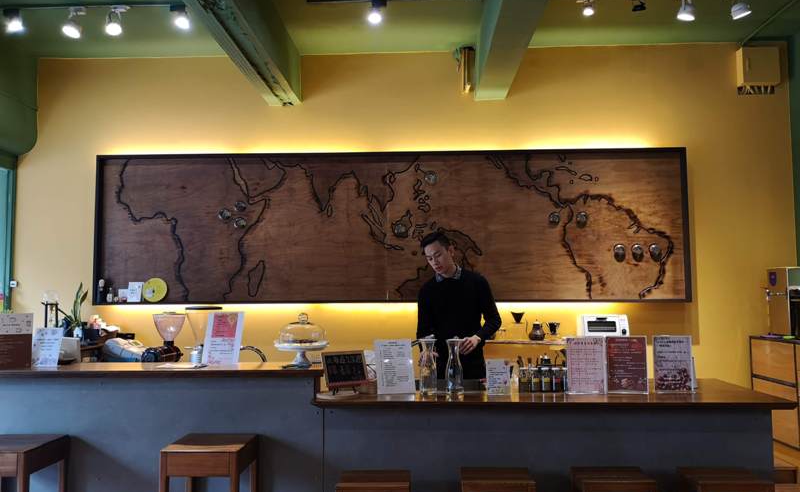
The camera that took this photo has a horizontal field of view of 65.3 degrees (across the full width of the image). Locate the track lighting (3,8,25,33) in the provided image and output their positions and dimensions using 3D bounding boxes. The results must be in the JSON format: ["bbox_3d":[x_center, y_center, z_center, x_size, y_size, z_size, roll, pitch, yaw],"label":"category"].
[{"bbox_3d":[-2.733,-1.587,4.412,0.130,0.150,0.130,1,-4,-18],"label":"track lighting"}]

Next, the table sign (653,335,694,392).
[{"bbox_3d":[1.450,0.626,3.320,0.215,0.305,0.060,-1,-4,7],"label":"table sign"}]

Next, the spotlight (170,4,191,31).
[{"bbox_3d":[-1.518,-1.587,4.326,0.120,0.140,0.115,-3,-4,29],"label":"spotlight"}]

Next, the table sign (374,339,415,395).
[{"bbox_3d":[-0.027,0.648,3.388,0.210,0.295,0.040,0,-12,-6],"label":"table sign"}]

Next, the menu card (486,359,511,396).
[{"bbox_3d":[0.522,0.693,3.319,0.125,0.185,0.045,-1,-4,2],"label":"menu card"}]

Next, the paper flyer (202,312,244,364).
[{"bbox_3d":[-0.968,0.502,3.432,0.210,0.285,0.100,-1,-4,2],"label":"paper flyer"}]

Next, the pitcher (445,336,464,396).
[{"bbox_3d":[0.298,0.646,3.393,0.090,0.290,0.090,-1,-4,2],"label":"pitcher"}]

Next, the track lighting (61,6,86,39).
[{"bbox_3d":[-2.300,-1.575,4.396,0.150,0.175,0.150,-3,-5,37],"label":"track lighting"}]

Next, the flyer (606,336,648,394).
[{"bbox_3d":[1.206,0.631,3.330,0.215,0.300,0.080,-1,-4,2],"label":"flyer"}]

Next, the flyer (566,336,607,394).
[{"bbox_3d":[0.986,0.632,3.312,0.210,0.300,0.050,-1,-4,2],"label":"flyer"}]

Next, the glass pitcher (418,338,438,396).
[{"bbox_3d":[0.152,0.643,3.354,0.098,0.295,0.098,-1,-4,2],"label":"glass pitcher"}]

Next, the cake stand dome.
[{"bbox_3d":[-0.517,0.493,3.279,0.280,0.275,0.280,-1,-4,2],"label":"cake stand dome"}]

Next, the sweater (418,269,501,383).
[{"bbox_3d":[0.370,0.496,3.945,0.500,0.680,0.350,-1,-4,15],"label":"sweater"}]

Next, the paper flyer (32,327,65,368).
[{"bbox_3d":[-1.885,0.545,3.353,0.150,0.205,0.045,-1,-14,2],"label":"paper flyer"}]

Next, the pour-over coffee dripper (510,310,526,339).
[{"bbox_3d":[0.934,0.627,4.918,0.115,0.210,0.115,-1,-4,2],"label":"pour-over coffee dripper"}]

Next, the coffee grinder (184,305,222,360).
[{"bbox_3d":[-1.170,0.610,3.704,0.220,0.500,0.280,0,-4,2],"label":"coffee grinder"}]

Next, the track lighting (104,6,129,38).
[{"bbox_3d":[-1.993,-1.585,4.386,0.150,0.170,0.150,0,-4,-3],"label":"track lighting"}]

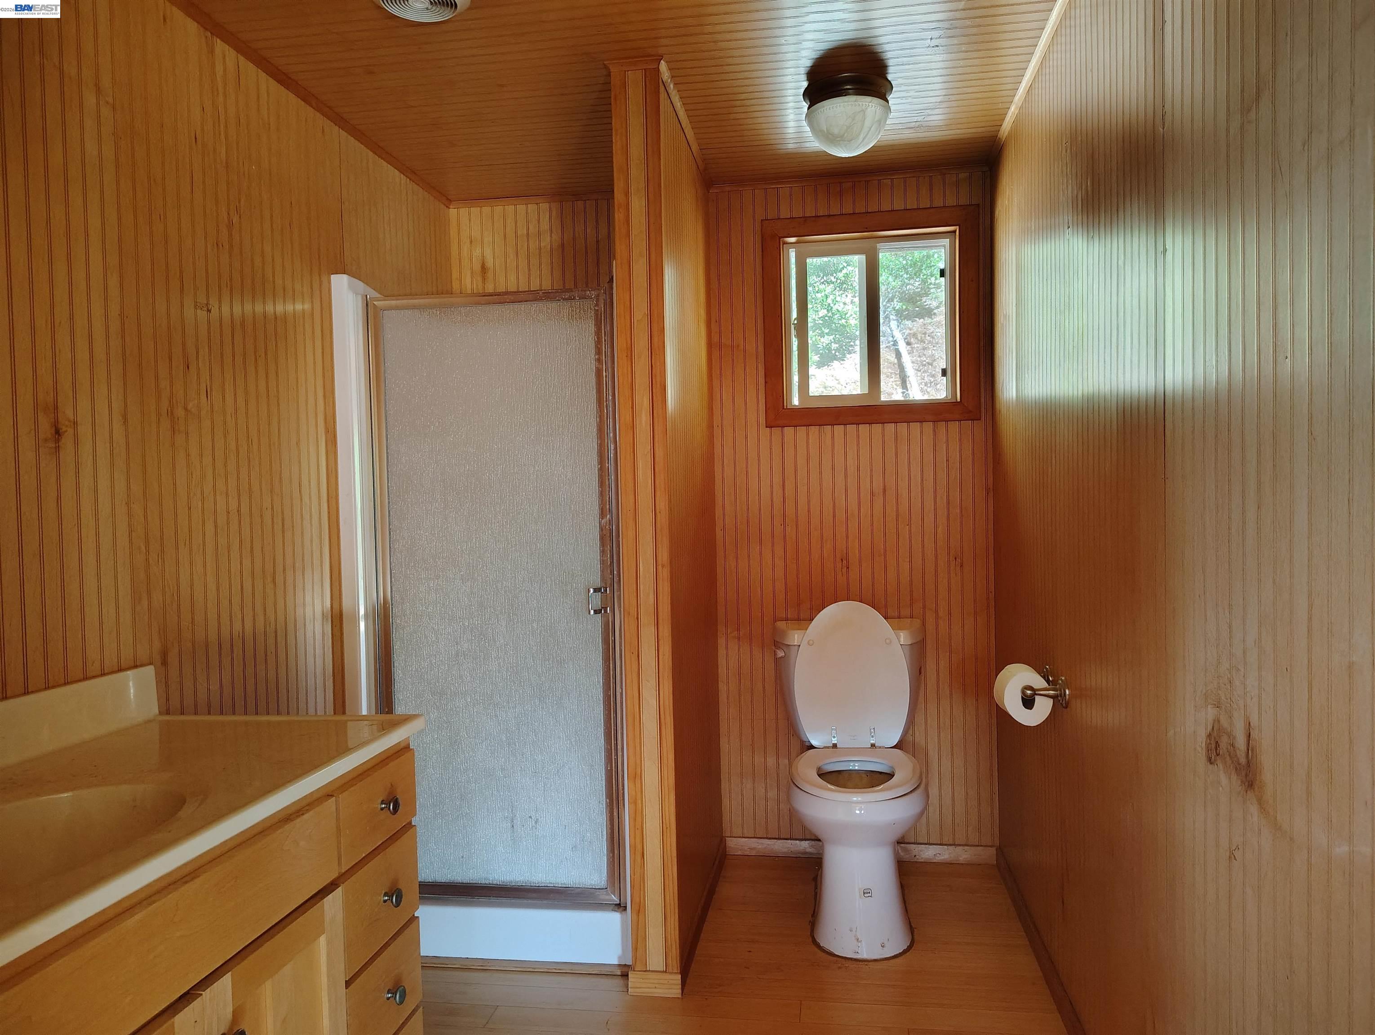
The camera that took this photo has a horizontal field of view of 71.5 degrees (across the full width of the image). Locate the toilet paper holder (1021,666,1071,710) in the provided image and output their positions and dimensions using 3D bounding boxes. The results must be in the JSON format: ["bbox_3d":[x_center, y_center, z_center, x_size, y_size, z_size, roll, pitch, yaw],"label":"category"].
[{"bbox_3d":[0.817,0.396,2.235,0.101,0.071,0.220,-1,1,9],"label":"toilet paper holder"}]

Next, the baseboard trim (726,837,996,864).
[{"bbox_3d":[0.572,1.115,3.195,0.886,0.059,0.017,-1,1,9],"label":"baseboard trim"}]

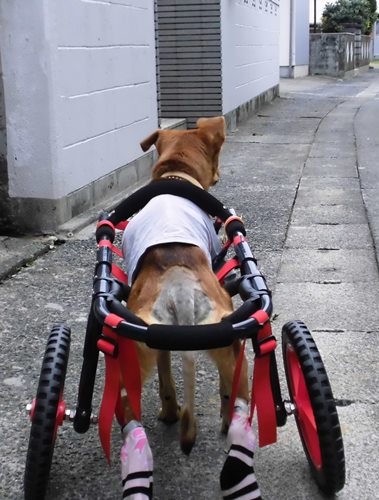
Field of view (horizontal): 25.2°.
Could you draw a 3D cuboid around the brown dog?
[{"bbox_3d":[0.002,0.083,1.752,0.250,0.650,0.700,-1,14,0],"label":"brown dog"}]

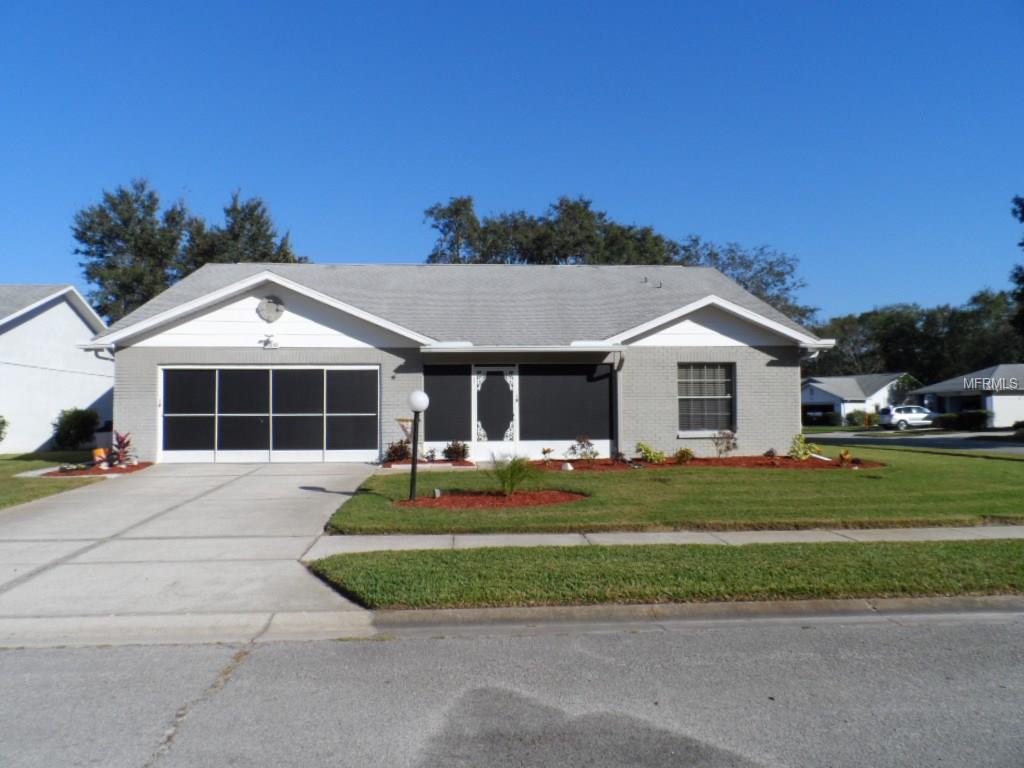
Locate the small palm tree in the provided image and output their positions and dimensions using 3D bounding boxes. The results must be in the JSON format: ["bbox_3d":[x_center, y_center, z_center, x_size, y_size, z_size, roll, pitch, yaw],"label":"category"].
[{"bbox_3d":[0.008,1.437,11.150,0.820,0.660,0.780,0,-2,0],"label":"small palm tree"}]

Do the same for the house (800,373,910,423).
[{"bbox_3d":[31.497,1.347,69.719,13.500,5.000,13.200,1,-2,-27],"label":"house"}]

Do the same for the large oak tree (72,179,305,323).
[{"bbox_3d":[-18.199,-4.525,39.811,12.850,14.110,11.500,0,-2,0],"label":"large oak tree"}]

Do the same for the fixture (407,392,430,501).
[{"bbox_3d":[-1.430,0.914,10.600,0.310,1.640,0.310,3,-1,0],"label":"fixture"}]

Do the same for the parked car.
[{"bbox_3d":[28.026,2.382,49.379,4.600,1.700,1.850,0,-2,-8],"label":"parked car"}]

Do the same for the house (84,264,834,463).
[{"bbox_3d":[-1.275,-0.896,22.219,16.400,5.650,13.200,0,-2,-3],"label":"house"}]

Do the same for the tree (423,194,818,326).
[{"bbox_3d":[6.081,-4.119,39.825,21.970,13.120,14.000,0,-2,0],"label":"tree"}]

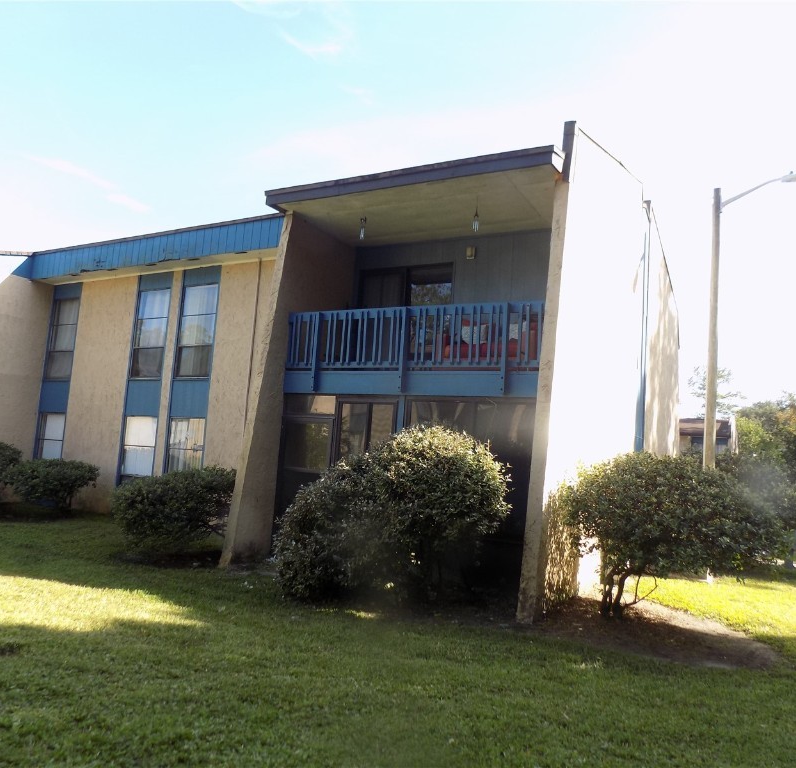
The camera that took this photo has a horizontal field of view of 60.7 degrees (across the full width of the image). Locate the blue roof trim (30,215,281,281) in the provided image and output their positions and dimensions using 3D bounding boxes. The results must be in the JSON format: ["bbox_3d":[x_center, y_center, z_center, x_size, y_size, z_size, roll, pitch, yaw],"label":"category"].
[{"bbox_3d":[-4.952,-2.690,13.796,7.585,0.640,0.217,0,-7,28],"label":"blue roof trim"}]

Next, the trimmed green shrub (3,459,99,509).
[{"bbox_3d":[-7.099,2.058,13.900,1.747,1.063,1.500,7,-7,-26],"label":"trimmed green shrub"}]

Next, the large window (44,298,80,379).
[{"bbox_3d":[-7.878,-1.057,16.024,1.033,1.969,0.120,0,-7,30],"label":"large window"}]

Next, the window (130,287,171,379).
[{"bbox_3d":[-5.254,-1.061,14.500,1.042,1.988,0.120,0,-7,30],"label":"window"}]

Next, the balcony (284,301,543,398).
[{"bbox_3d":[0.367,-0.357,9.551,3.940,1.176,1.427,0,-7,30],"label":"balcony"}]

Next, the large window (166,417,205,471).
[{"bbox_3d":[-4.217,1.304,13.555,1.052,1.250,0.120,0,-7,30],"label":"large window"}]

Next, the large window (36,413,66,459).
[{"bbox_3d":[-8.030,1.299,15.771,1.013,1.245,0.120,0,-7,30],"label":"large window"}]

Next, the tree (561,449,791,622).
[{"bbox_3d":[3.264,1.824,8.150,2.580,1.992,2.300,1,-7,22],"label":"tree"}]

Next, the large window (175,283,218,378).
[{"bbox_3d":[-4.013,-1.031,13.580,0.965,1.911,0.099,0,-7,28],"label":"large window"}]

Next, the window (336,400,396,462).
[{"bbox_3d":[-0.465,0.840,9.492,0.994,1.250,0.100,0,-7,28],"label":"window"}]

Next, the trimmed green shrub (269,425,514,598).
[{"bbox_3d":[-0.065,1.488,8.000,2.775,2.007,1.900,4,-6,0],"label":"trimmed green shrub"}]

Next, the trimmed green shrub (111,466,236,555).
[{"bbox_3d":[-3.339,1.916,10.579,1.800,1.180,1.500,0,-7,30],"label":"trimmed green shrub"}]

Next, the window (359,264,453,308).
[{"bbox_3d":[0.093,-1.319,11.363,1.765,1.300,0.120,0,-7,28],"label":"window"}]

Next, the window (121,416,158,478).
[{"bbox_3d":[-5.402,1.311,14.243,1.071,1.250,0.120,0,-7,30],"label":"window"}]

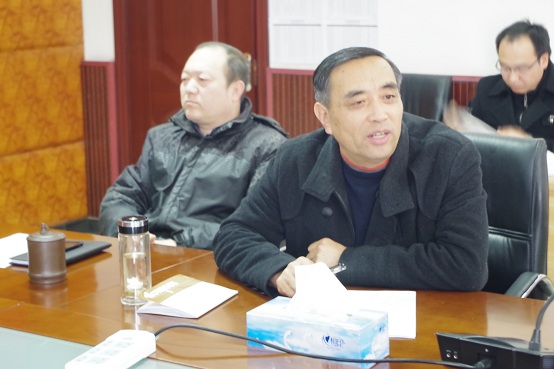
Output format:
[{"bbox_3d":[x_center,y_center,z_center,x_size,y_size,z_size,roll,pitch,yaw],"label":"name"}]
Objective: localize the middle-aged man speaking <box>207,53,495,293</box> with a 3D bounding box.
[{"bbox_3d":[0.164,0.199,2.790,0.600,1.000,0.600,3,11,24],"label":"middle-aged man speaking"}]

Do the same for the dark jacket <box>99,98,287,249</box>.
[{"bbox_3d":[-0.222,0.029,3.460,0.540,0.540,0.450,7,13,39],"label":"dark jacket"}]

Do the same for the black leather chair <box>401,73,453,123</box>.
[{"bbox_3d":[0.290,0.093,4.681,0.600,1.000,0.620,6,12,33],"label":"black leather chair"}]

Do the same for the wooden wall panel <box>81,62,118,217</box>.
[{"bbox_3d":[-0.839,-0.106,5.918,0.210,0.930,0.050,6,12,33],"label":"wooden wall panel"}]

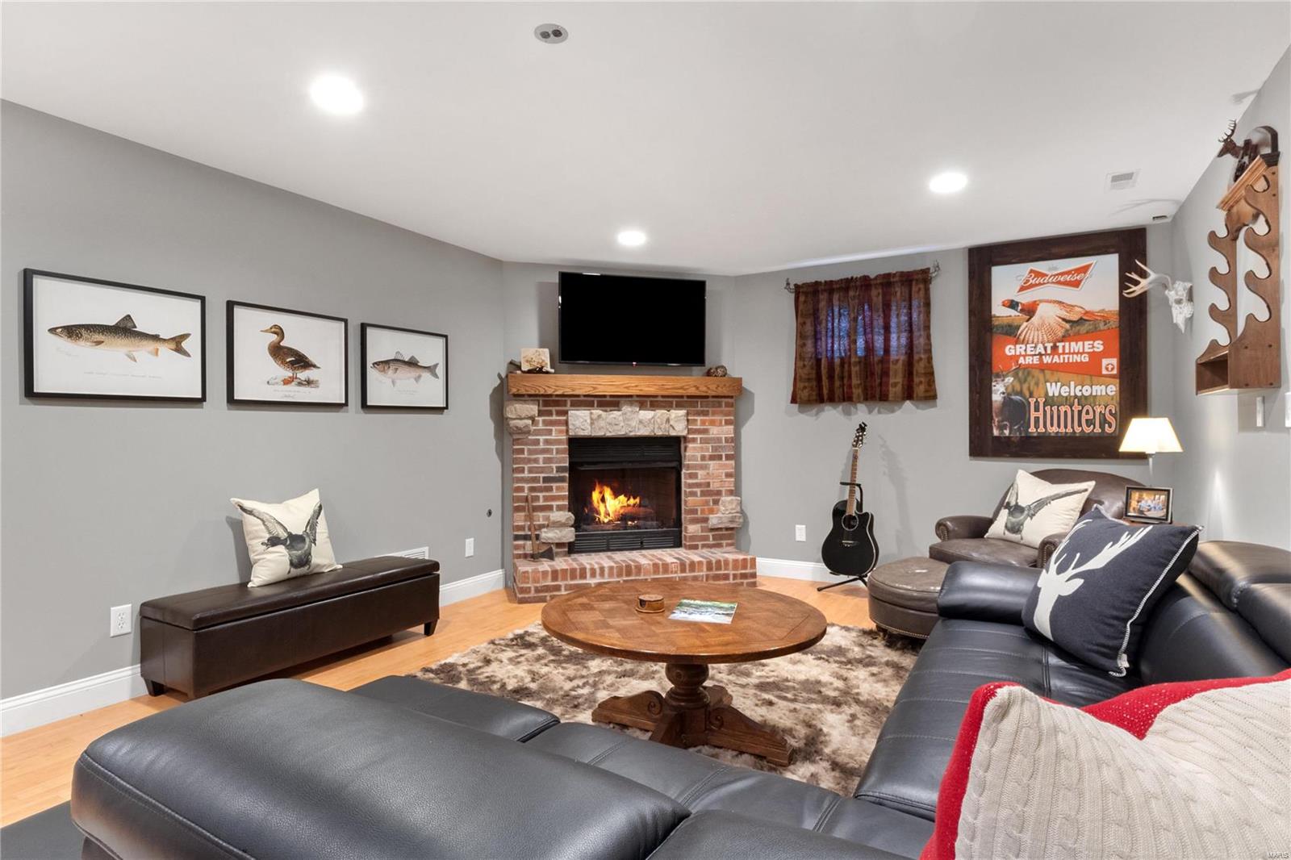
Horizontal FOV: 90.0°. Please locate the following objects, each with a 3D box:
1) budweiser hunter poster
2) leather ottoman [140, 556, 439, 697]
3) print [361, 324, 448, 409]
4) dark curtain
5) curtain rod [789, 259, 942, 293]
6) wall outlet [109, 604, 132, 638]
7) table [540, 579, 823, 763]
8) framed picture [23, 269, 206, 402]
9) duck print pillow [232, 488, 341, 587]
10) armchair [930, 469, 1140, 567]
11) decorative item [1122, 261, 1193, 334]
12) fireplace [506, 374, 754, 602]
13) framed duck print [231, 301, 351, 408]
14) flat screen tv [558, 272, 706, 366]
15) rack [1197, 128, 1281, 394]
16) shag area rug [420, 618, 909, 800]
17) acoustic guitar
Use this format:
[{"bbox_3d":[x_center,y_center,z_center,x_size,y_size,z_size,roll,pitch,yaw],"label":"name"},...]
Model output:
[{"bbox_3d":[2.589,-0.517,4.102,0.953,1.380,0.044,0,0,29],"label":"budweiser hunter poster"},{"bbox_3d":[-1.638,0.931,3.153,0.432,0.408,1.227,0,0,31],"label":"leather ottoman"},{"bbox_3d":[-1.458,-0.368,3.950,0.033,0.484,0.615,0,0,31],"label":"print"},{"bbox_3d":[1.537,-0.647,4.623,1.001,0.914,0.097,0,0,29],"label":"dark curtain"},{"bbox_3d":[1.528,-1.093,4.640,1.079,0.112,0.107,0,0,29],"label":"curtain rod"},{"bbox_3d":[-2.205,0.802,2.714,0.007,0.117,0.070,0,0,31],"label":"wall outlet"},{"bbox_3d":[0.119,0.890,2.326,0.980,0.484,0.980,0,0,0],"label":"table"},{"bbox_3d":[-2.191,-0.367,2.706,0.027,0.483,0.622,0,0,31],"label":"framed picture"},{"bbox_3d":[-1.783,0.522,3.217,0.146,0.437,0.447,-13,-6,30],"label":"duck print pillow"},{"bbox_3d":[2.260,0.688,3.723,0.894,0.894,0.855,0,0,-21],"label":"armchair"},{"bbox_3d":[2.673,-0.686,3.383,0.292,0.356,0.376,0,0,31],"label":"decorative item"},{"bbox_3d":[-0.078,0.377,4.680,1.720,1.516,0.476,0,0,-15],"label":"fireplace"},{"bbox_3d":[-1.824,-0.369,3.333,0.033,0.488,0.617,0,0,31],"label":"framed duck print"},{"bbox_3d":[-0.081,-0.803,4.802,1.101,0.652,0.079,0,0,-16],"label":"flat screen tv"},{"bbox_3d":[2.203,-0.576,2.421,0.129,0.868,0.525,0,0,31],"label":"rack"},{"bbox_3d":[0.211,1.130,2.790,2.525,0.040,2.475,0,0,29],"label":"shag area rug"},{"bbox_3d":[1.468,0.539,4.539,0.428,1.186,0.321,0,0,33],"label":"acoustic guitar"}]

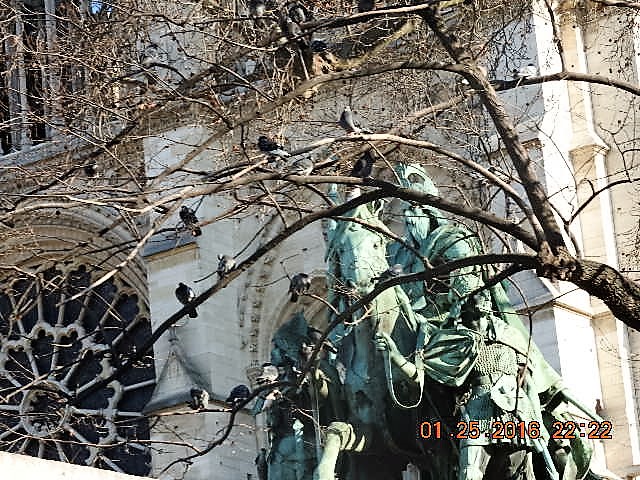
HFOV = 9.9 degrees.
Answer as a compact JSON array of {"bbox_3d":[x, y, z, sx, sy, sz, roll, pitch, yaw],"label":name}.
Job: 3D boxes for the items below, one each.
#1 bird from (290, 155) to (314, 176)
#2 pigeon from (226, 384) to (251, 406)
[{"bbox_3d":[-0.138,-0.558,27.500,0.260,0.180,0.130,-9,-14,19],"label":"bird"},{"bbox_3d":[-0.610,1.153,27.500,0.250,0.180,0.130,-8,-13,15],"label":"pigeon"}]

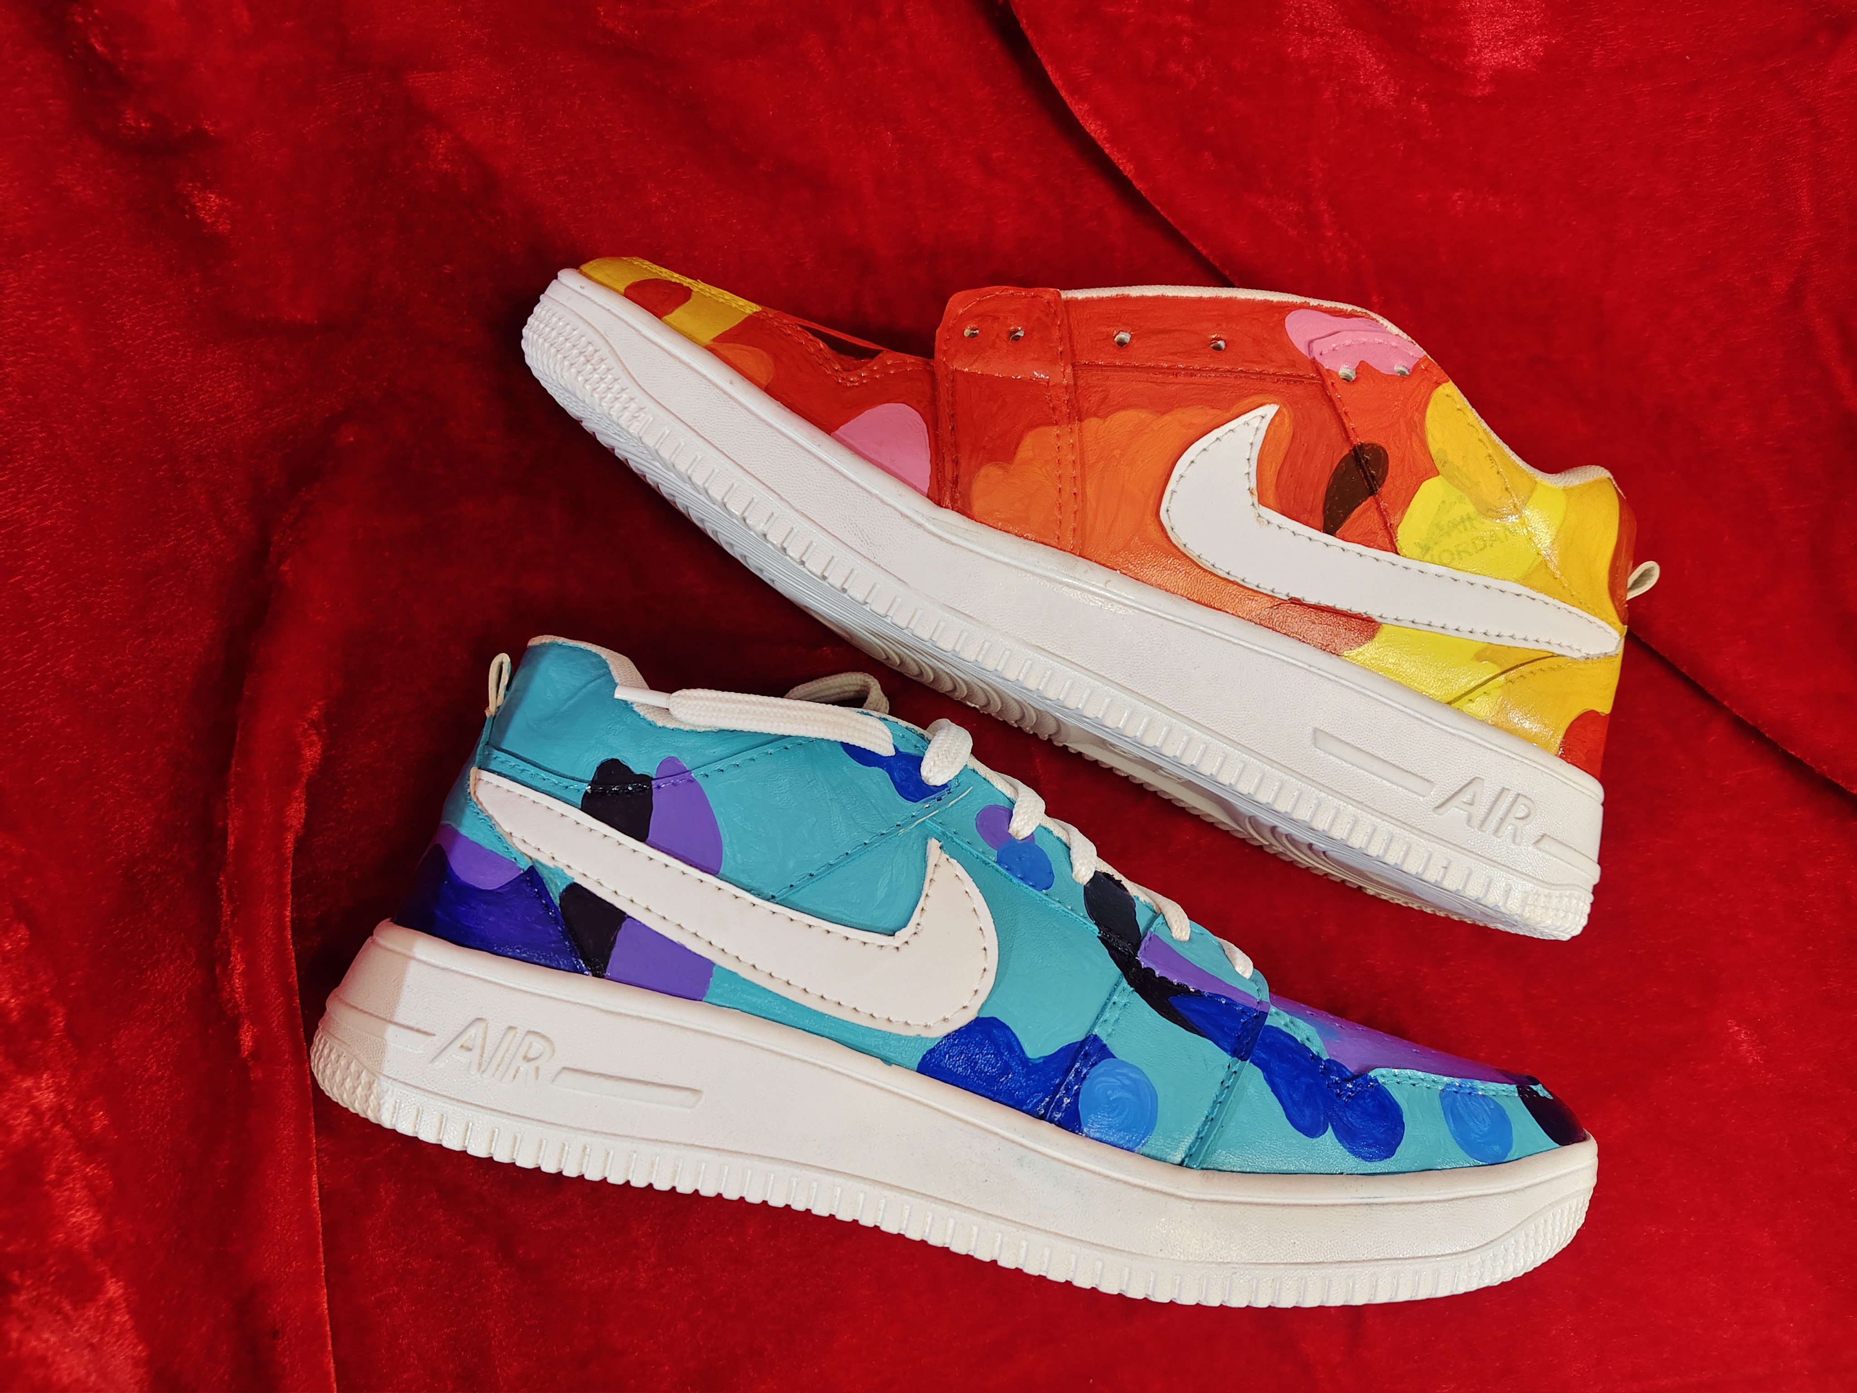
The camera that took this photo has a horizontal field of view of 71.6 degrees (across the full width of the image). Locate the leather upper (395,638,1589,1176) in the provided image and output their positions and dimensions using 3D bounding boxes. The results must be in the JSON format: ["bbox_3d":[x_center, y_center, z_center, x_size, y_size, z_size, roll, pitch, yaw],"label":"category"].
[{"bbox_3d":[0.028,0.044,0.290,0.271,0.098,0.077,12,92,-6],"label":"leather upper"}]

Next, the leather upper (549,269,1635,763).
[{"bbox_3d":[0.046,-0.057,0.310,0.270,0.098,0.081,26,85,-1],"label":"leather upper"}]

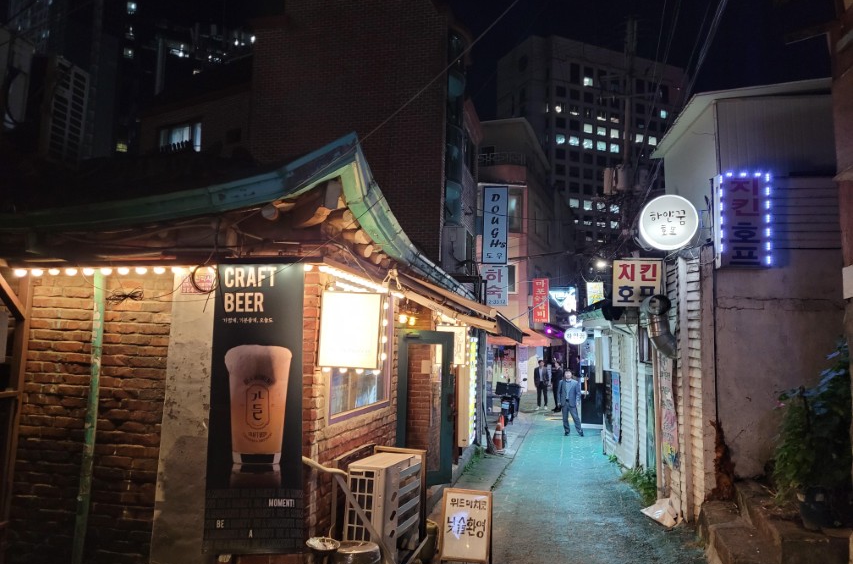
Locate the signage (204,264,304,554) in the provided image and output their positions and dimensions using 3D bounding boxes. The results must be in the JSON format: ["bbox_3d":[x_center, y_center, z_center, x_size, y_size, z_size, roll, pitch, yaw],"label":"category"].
[{"bbox_3d":[-1.019,0.744,3.830,0.550,1.670,0.030,1,-6,8],"label":"signage"}]

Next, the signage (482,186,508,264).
[{"bbox_3d":[1.652,-1.354,15.300,0.580,1.850,0.170,1,-7,9],"label":"signage"}]

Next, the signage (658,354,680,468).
[{"bbox_3d":[2.806,1.484,7.400,0.030,1.260,0.720,1,-6,10],"label":"signage"}]

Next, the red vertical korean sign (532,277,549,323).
[{"bbox_3d":[3.914,0.635,22.000,0.500,1.520,0.170,0,-6,12],"label":"red vertical korean sign"}]

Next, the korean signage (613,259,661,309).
[{"bbox_3d":[2.763,0.017,8.400,0.640,0.600,0.160,1,-7,7],"label":"korean signage"}]

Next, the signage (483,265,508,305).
[{"bbox_3d":[1.464,0.074,13.500,0.530,0.900,0.150,0,-6,12],"label":"signage"}]

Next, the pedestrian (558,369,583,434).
[{"bbox_3d":[3.653,3.059,16.200,0.620,1.690,0.380,1,-7,9],"label":"pedestrian"}]

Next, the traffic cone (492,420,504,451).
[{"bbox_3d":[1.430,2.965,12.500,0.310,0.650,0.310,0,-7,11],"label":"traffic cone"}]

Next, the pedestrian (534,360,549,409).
[{"bbox_3d":[4.020,3.627,22.500,0.520,1.730,0.340,1,-7,9],"label":"pedestrian"}]

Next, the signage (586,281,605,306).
[{"bbox_3d":[3.956,0.304,15.000,0.410,0.620,0.130,0,-7,10],"label":"signage"}]

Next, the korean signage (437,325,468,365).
[{"bbox_3d":[0.366,0.899,9.100,0.440,0.560,0.160,0,-7,11],"label":"korean signage"}]

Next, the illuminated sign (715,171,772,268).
[{"bbox_3d":[2.721,-0.528,5.500,0.410,0.830,0.190,0,-6,12],"label":"illuminated sign"}]

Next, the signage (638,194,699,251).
[{"bbox_3d":[2.687,-0.657,7.100,0.620,0.620,0.150,1,-7,8],"label":"signage"}]

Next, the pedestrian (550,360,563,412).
[{"bbox_3d":[4.504,3.627,22.200,0.420,1.730,0.500,4,-7,-17],"label":"pedestrian"}]

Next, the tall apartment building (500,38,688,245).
[{"bbox_3d":[37.917,-15.137,148.111,38.100,70.800,20.900,4,-7,-23],"label":"tall apartment building"}]

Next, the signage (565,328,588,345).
[{"bbox_3d":[3.628,1.318,15.500,0.570,0.400,0.140,1,-6,9],"label":"signage"}]

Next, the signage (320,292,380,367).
[{"bbox_3d":[-0.478,0.299,4.030,0.370,0.470,0.100,1,-6,7],"label":"signage"}]

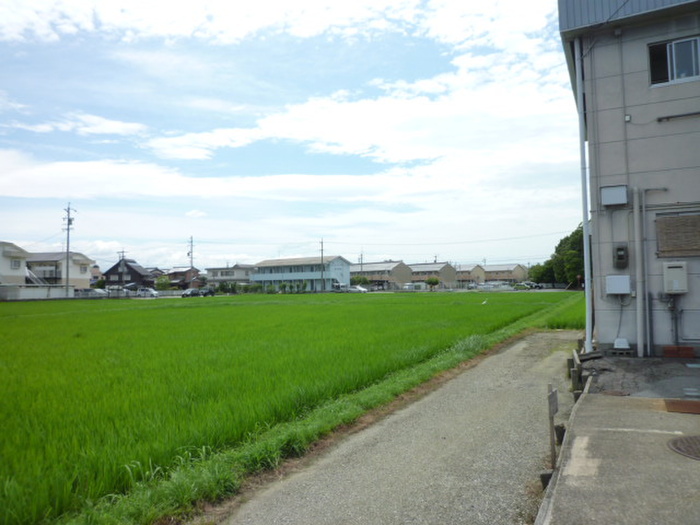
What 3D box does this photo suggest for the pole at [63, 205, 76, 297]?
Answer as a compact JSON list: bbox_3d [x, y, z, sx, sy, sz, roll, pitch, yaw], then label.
[{"bbox_3d":[-41.062,-1.874,74.000,2.000,13.700,1.000,1,-3,-29],"label":"pole"}]

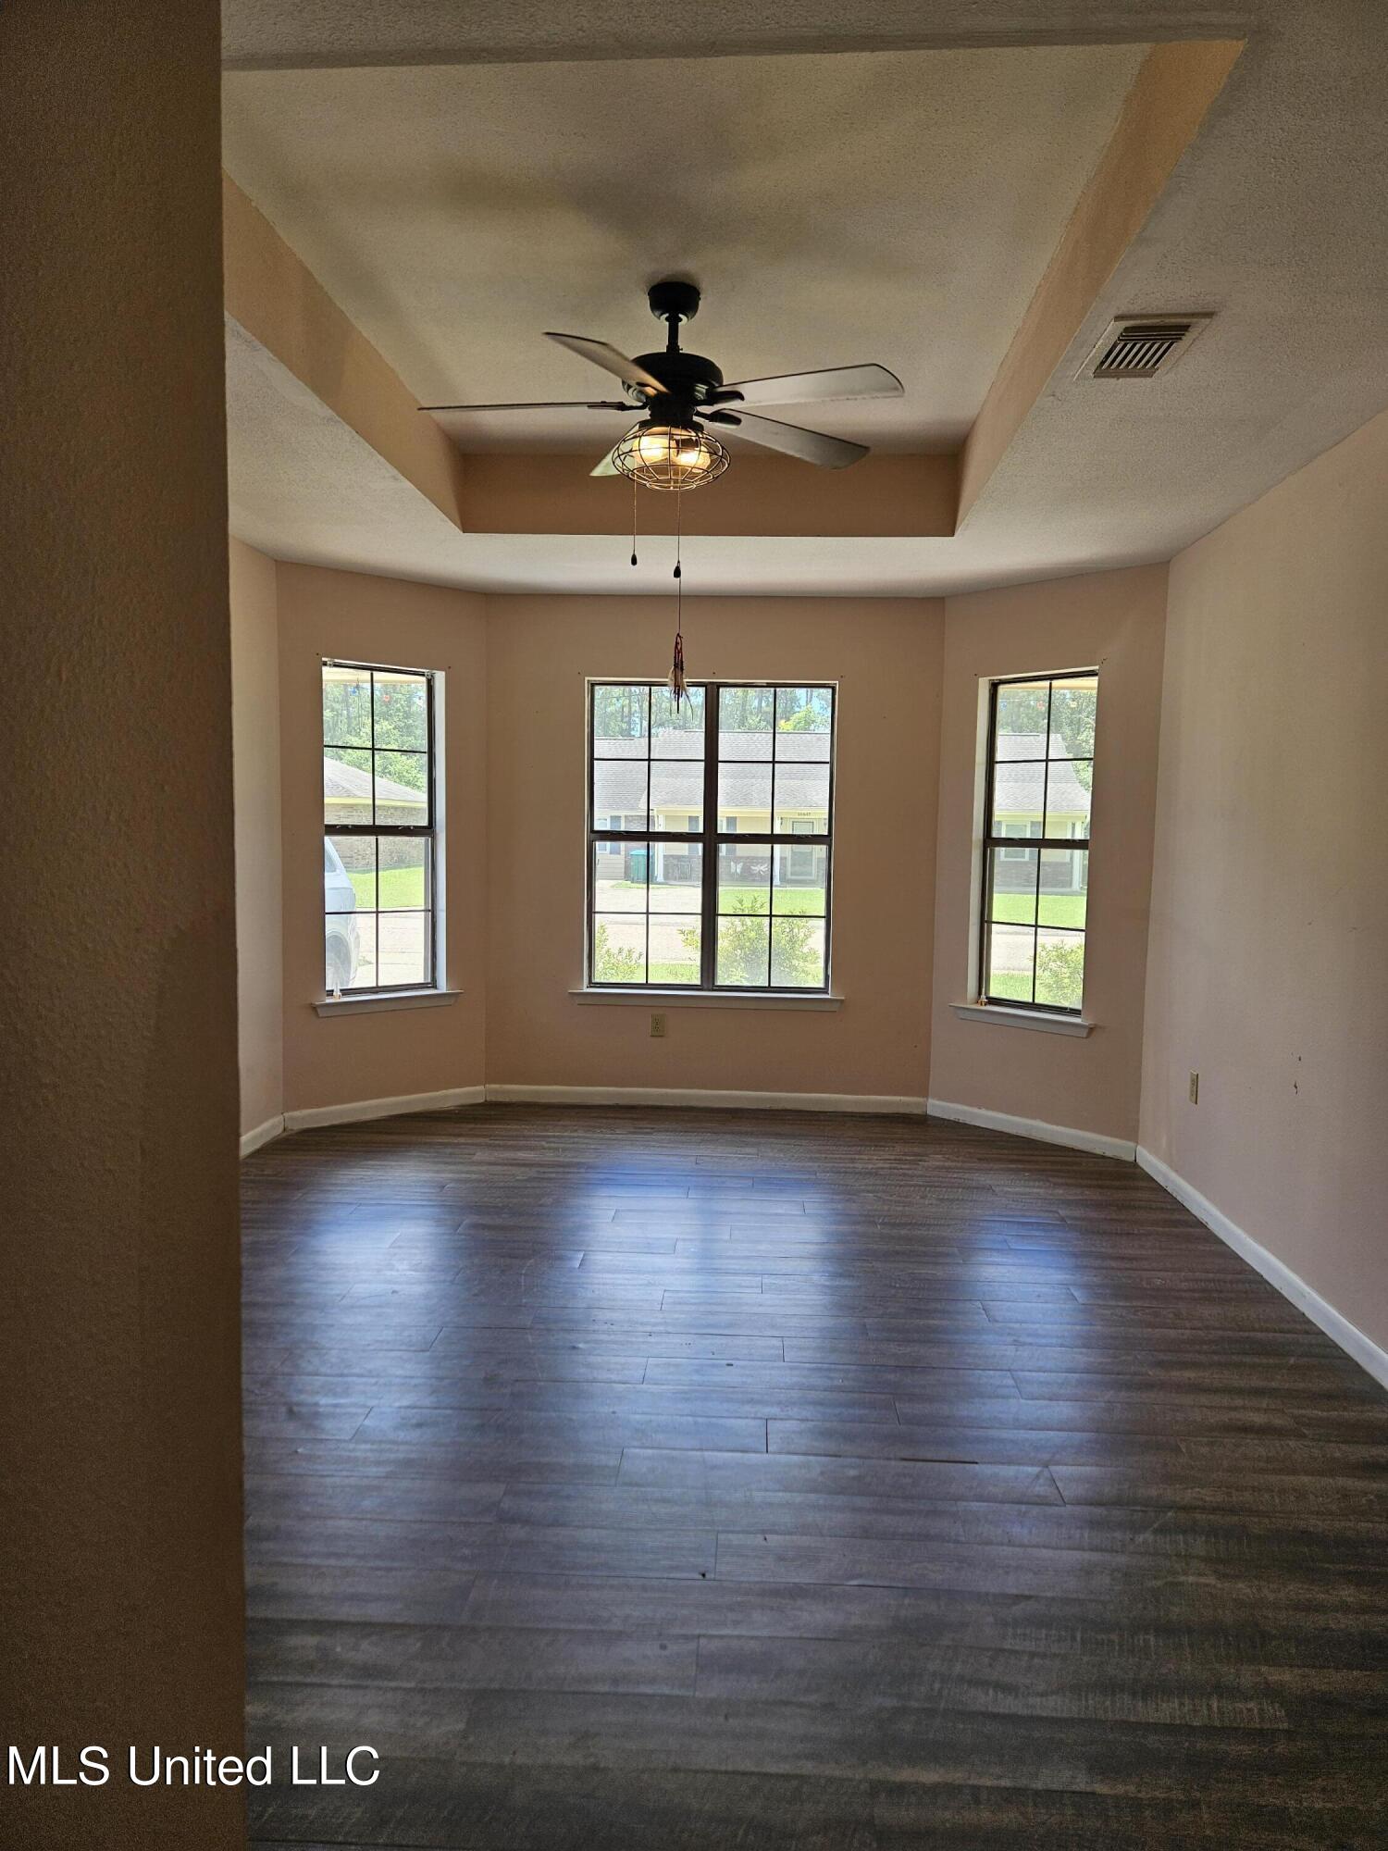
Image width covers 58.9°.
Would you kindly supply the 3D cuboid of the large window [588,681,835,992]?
[{"bbox_3d":[0.075,-0.422,5.980,1.208,1.490,0.091,1,5,3],"label":"large window"}]

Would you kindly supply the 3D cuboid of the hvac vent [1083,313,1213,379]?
[{"bbox_3d":[1.006,-1.291,2.775,0.207,0.020,0.368,1,5,3],"label":"hvac vent"}]

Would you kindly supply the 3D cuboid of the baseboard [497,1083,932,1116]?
[{"bbox_3d":[0.051,0.852,5.998,2.166,0.081,0.014,1,5,3],"label":"baseboard"}]

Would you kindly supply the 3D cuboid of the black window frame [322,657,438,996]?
[{"bbox_3d":[-1.449,-0.432,5.681,0.604,1.500,0.081,-3,6,-41],"label":"black window frame"}]

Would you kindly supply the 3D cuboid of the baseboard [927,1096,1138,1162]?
[{"bbox_3d":[1.488,0.915,5.527,0.014,0.081,1.093,-3,6,-41],"label":"baseboard"}]

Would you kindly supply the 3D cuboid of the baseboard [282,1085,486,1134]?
[{"bbox_3d":[-1.409,0.848,5.728,1.026,0.081,0.014,-3,6,-41],"label":"baseboard"}]

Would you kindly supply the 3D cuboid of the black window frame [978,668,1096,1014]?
[{"bbox_3d":[1.543,-0.364,5.505,0.091,1.495,0.604,-3,6,-41],"label":"black window frame"}]

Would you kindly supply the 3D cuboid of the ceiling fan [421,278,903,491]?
[{"bbox_3d":[-0.058,-1.404,3.218,1.279,0.483,1.239,1,5,3],"label":"ceiling fan"}]

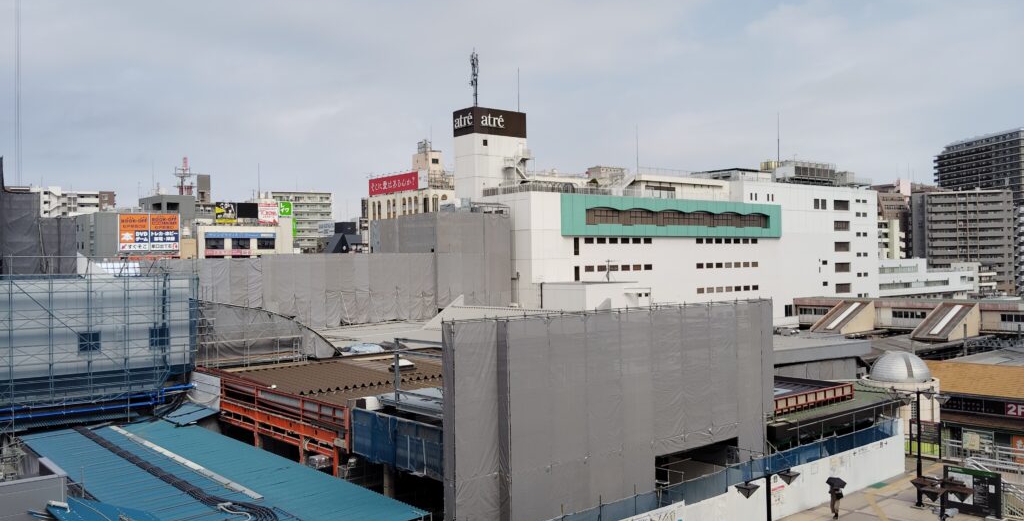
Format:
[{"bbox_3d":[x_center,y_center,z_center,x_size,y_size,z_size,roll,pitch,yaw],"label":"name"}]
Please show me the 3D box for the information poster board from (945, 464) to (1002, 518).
[{"bbox_3d":[19.772,9.928,35.638,2.190,1.950,0.250,-1,0,35],"label":"information poster board"}]

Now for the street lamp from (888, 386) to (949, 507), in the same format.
[{"bbox_3d":[18.072,8.277,36.796,2.600,5.280,2.600,-1,0,-39],"label":"street lamp"}]

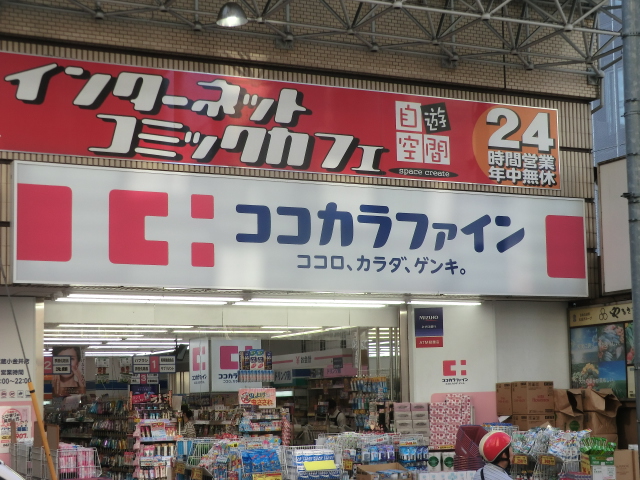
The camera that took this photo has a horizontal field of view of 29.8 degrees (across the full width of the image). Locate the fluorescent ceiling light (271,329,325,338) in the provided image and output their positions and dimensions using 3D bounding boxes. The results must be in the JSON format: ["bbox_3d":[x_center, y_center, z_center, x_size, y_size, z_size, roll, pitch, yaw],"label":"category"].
[{"bbox_3d":[-0.450,1.870,23.806,0.090,0.080,2.380,3,-8,-25],"label":"fluorescent ceiling light"}]

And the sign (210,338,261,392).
[{"bbox_3d":[-1.749,2.585,24.869,1.110,1.110,0.120,2,-8,-25],"label":"sign"}]

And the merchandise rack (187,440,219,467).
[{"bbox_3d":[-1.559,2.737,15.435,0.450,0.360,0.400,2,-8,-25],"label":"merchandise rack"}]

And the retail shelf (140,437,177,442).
[{"bbox_3d":[-2.424,2.940,17.726,0.570,0.070,0.300,2,-8,-25],"label":"retail shelf"}]

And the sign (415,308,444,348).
[{"bbox_3d":[1.645,1.326,18.050,0.440,0.600,0.030,-3,-8,12],"label":"sign"}]

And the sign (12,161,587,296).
[{"bbox_3d":[0.103,-0.033,16.302,8.450,1.490,0.200,3,-8,-25],"label":"sign"}]

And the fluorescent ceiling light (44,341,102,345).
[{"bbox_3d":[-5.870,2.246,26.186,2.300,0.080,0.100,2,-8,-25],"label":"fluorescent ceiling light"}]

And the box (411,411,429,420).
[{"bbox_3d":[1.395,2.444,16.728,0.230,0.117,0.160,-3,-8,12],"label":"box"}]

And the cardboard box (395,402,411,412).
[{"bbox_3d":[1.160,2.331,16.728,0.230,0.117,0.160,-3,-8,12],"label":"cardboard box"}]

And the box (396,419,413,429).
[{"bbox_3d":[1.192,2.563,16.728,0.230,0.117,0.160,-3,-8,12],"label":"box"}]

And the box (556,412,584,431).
[{"bbox_3d":[3.700,2.689,17.671,0.420,0.320,0.320,3,-8,-25],"label":"box"}]

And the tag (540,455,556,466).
[{"bbox_3d":[2.790,2.692,14.674,0.190,0.110,0.010,3,-8,-25],"label":"tag"}]

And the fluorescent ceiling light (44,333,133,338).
[{"bbox_3d":[-4.526,1.838,23.111,2.380,0.080,0.090,3,-8,-25],"label":"fluorescent ceiling light"}]

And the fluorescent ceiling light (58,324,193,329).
[{"bbox_3d":[-3.309,1.485,20.558,2.380,0.080,0.090,3,-8,-25],"label":"fluorescent ceiling light"}]

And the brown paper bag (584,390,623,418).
[{"bbox_3d":[4.153,2.378,17.638,0.460,0.360,0.360,3,-8,-25],"label":"brown paper bag"}]

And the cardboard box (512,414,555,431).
[{"bbox_3d":[3.174,2.822,17.779,0.480,0.470,0.390,3,-8,-25],"label":"cardboard box"}]

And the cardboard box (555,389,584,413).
[{"bbox_3d":[3.633,2.334,17.500,0.380,0.340,0.340,2,-8,-25],"label":"cardboard box"}]

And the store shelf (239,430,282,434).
[{"bbox_3d":[-0.996,3.219,20.118,0.810,0.050,0.400,3,-8,-25],"label":"store shelf"}]

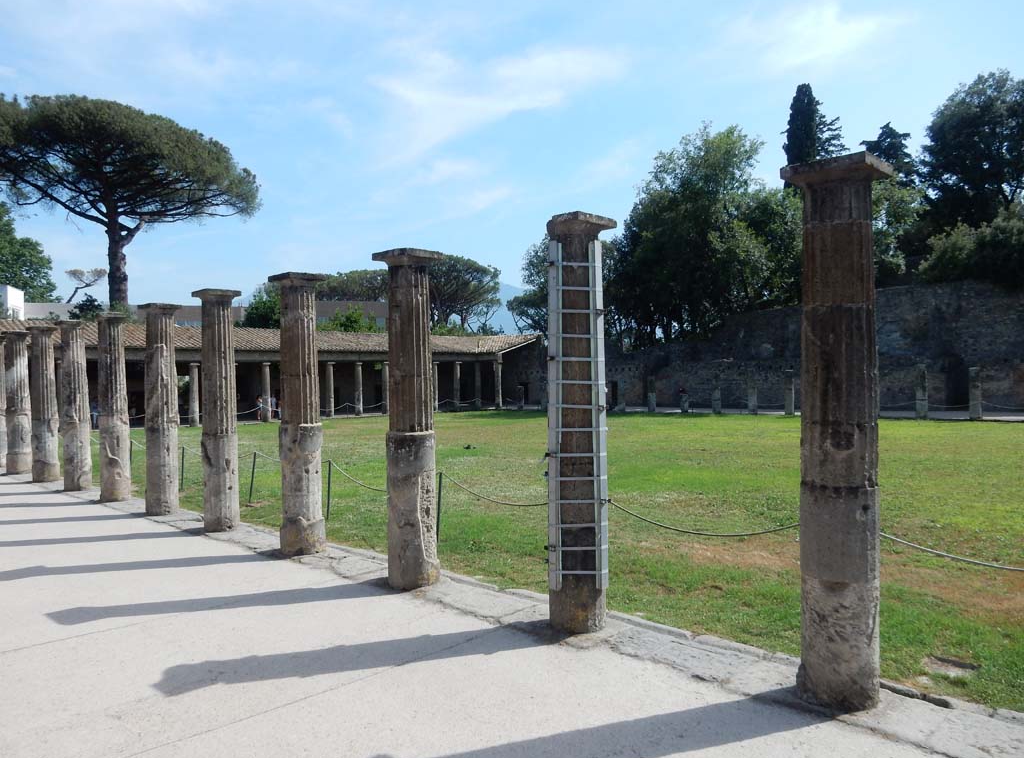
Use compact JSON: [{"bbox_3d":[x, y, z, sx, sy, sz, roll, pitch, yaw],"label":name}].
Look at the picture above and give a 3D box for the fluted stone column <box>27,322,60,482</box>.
[{"bbox_3d":[-10.270,0.558,16.225,0.485,3.340,0.485,-1,0,43],"label":"fluted stone column"}]

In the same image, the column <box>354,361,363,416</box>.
[{"bbox_3d":[-9.854,0.675,47.602,0.485,3.390,0.485,-1,0,0],"label":"column"}]

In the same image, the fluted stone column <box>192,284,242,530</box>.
[{"bbox_3d":[-4.746,0.522,12.088,0.585,3.850,0.585,0,1,43],"label":"fluted stone column"}]

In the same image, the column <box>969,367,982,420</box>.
[{"bbox_3d":[24.443,0.726,38.956,0.562,2.749,0.562,0,1,43],"label":"column"}]

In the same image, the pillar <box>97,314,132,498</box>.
[{"bbox_3d":[-8.305,0.585,15.449,0.570,3.850,0.570,0,1,43],"label":"pillar"}]

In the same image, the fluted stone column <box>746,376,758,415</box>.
[{"bbox_3d":[13.150,0.919,40.544,0.475,2.071,0.475,-1,0,43],"label":"fluted stone column"}]

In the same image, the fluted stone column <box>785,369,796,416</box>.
[{"bbox_3d":[17.171,0.826,45.676,0.562,2.799,0.562,0,1,43],"label":"fluted stone column"}]

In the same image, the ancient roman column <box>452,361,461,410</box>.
[{"bbox_3d":[-4.340,0.653,58.885,0.578,3.850,0.578,0,1,43],"label":"ancient roman column"}]

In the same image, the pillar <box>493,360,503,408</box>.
[{"bbox_3d":[-1.033,0.490,53.508,0.485,3.390,0.485,-1,0,43],"label":"pillar"}]

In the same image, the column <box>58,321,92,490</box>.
[{"bbox_3d":[-8.730,0.530,14.784,0.485,3.340,0.485,-1,0,43],"label":"column"}]

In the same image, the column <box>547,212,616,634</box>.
[{"bbox_3d":[0.514,0.365,6.141,0.485,3.340,0.485,-1,0,43],"label":"column"}]

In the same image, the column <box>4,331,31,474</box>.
[{"bbox_3d":[-13.645,0.679,20.489,0.578,3.850,0.578,0,1,43],"label":"column"}]

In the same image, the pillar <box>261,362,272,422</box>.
[{"bbox_3d":[-15.372,0.810,46.397,0.578,3.812,0.578,0,1,43],"label":"pillar"}]

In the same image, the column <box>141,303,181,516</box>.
[{"bbox_3d":[-5.649,0.475,11.903,0.485,3.340,0.485,-1,0,43],"label":"column"}]

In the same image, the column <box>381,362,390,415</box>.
[{"bbox_3d":[-8.414,0.644,49.143,0.485,3.390,0.485,-1,0,0],"label":"column"}]

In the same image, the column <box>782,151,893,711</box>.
[{"bbox_3d":[2.373,0.397,5.368,0.608,3.850,0.608,0,1,43],"label":"column"}]

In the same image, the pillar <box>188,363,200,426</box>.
[{"bbox_3d":[-17.125,0.834,39.898,0.485,3.390,0.485,-1,0,43],"label":"pillar"}]

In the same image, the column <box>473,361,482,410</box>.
[{"bbox_3d":[-2.789,0.633,60.668,0.578,3.850,0.578,0,1,43],"label":"column"}]

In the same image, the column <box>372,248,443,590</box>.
[{"bbox_3d":[-1.186,0.459,8.728,0.597,3.850,0.597,0,1,43],"label":"column"}]

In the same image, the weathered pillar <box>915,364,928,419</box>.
[{"bbox_3d":[22.529,0.659,40.635,0.562,2.945,0.562,0,1,43],"label":"weathered pillar"}]

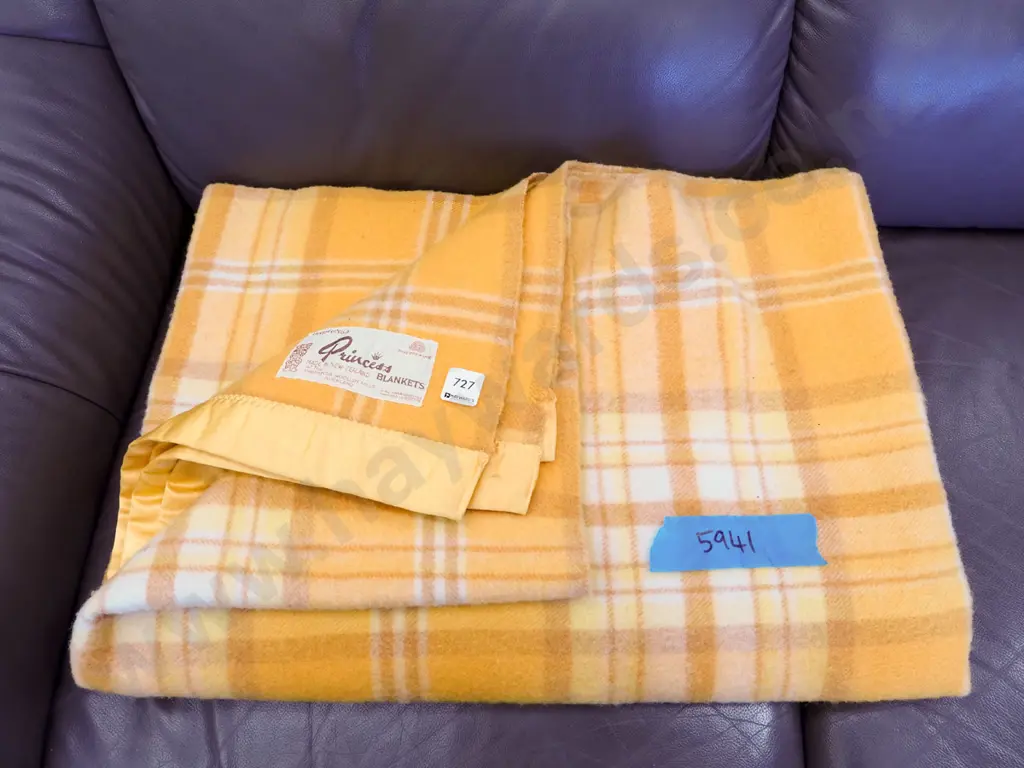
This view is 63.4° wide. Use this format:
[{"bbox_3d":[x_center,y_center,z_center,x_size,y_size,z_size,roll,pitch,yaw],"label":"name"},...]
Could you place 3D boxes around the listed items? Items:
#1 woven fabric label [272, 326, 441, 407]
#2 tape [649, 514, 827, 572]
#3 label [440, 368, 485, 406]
[{"bbox_3d":[-0.140,-0.022,0.772,0.142,0.012,0.072,9,60,12],"label":"woven fabric label"},{"bbox_3d":[0.188,0.134,0.704,0.148,0.003,0.049,-1,60,-1],"label":"tape"},{"bbox_3d":[-0.045,0.003,0.767,0.033,0.002,0.034,12,60,7],"label":"label"}]

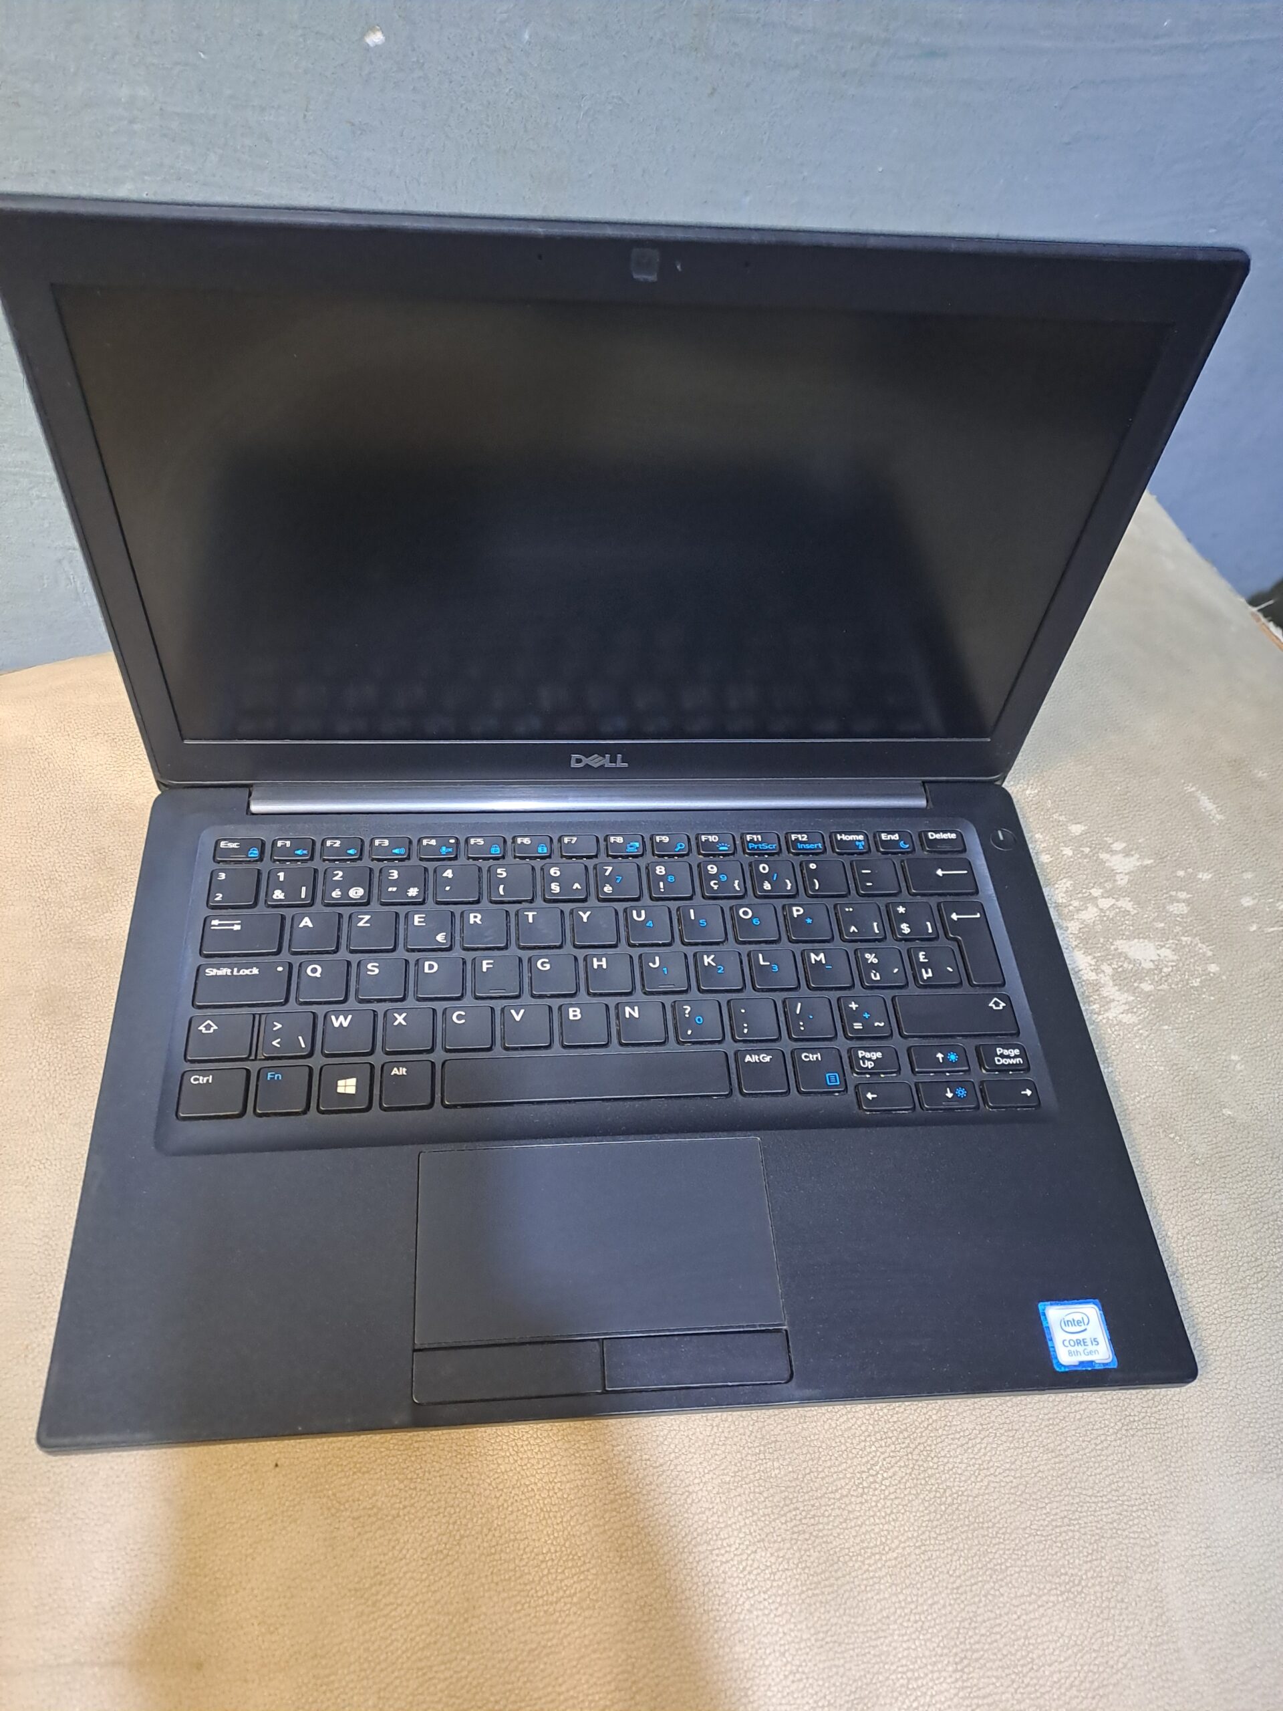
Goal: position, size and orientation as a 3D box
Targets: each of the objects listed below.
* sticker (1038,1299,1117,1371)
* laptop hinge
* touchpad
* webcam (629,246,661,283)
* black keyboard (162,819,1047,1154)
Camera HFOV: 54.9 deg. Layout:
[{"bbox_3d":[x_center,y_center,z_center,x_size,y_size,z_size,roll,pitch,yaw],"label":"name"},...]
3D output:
[{"bbox_3d":[0.121,0.133,0.343,0.018,0.001,0.018,-1,55,-7],"label":"sticker"},{"bbox_3d":[-0.015,-0.020,0.441,0.240,0.011,0.014,-1,55,-7],"label":"laptop hinge"},{"bbox_3d":[-0.012,0.108,0.348,0.100,0.003,0.054,-1,55,-7],"label":"touchpad"},{"bbox_3d":[0.001,-0.141,0.295,0.006,0.008,0.003,-1,52,-7],"label":"webcam"},{"bbox_3d":[-0.009,0.036,0.400,0.265,0.007,0.113,-1,55,-7],"label":"black keyboard"}]

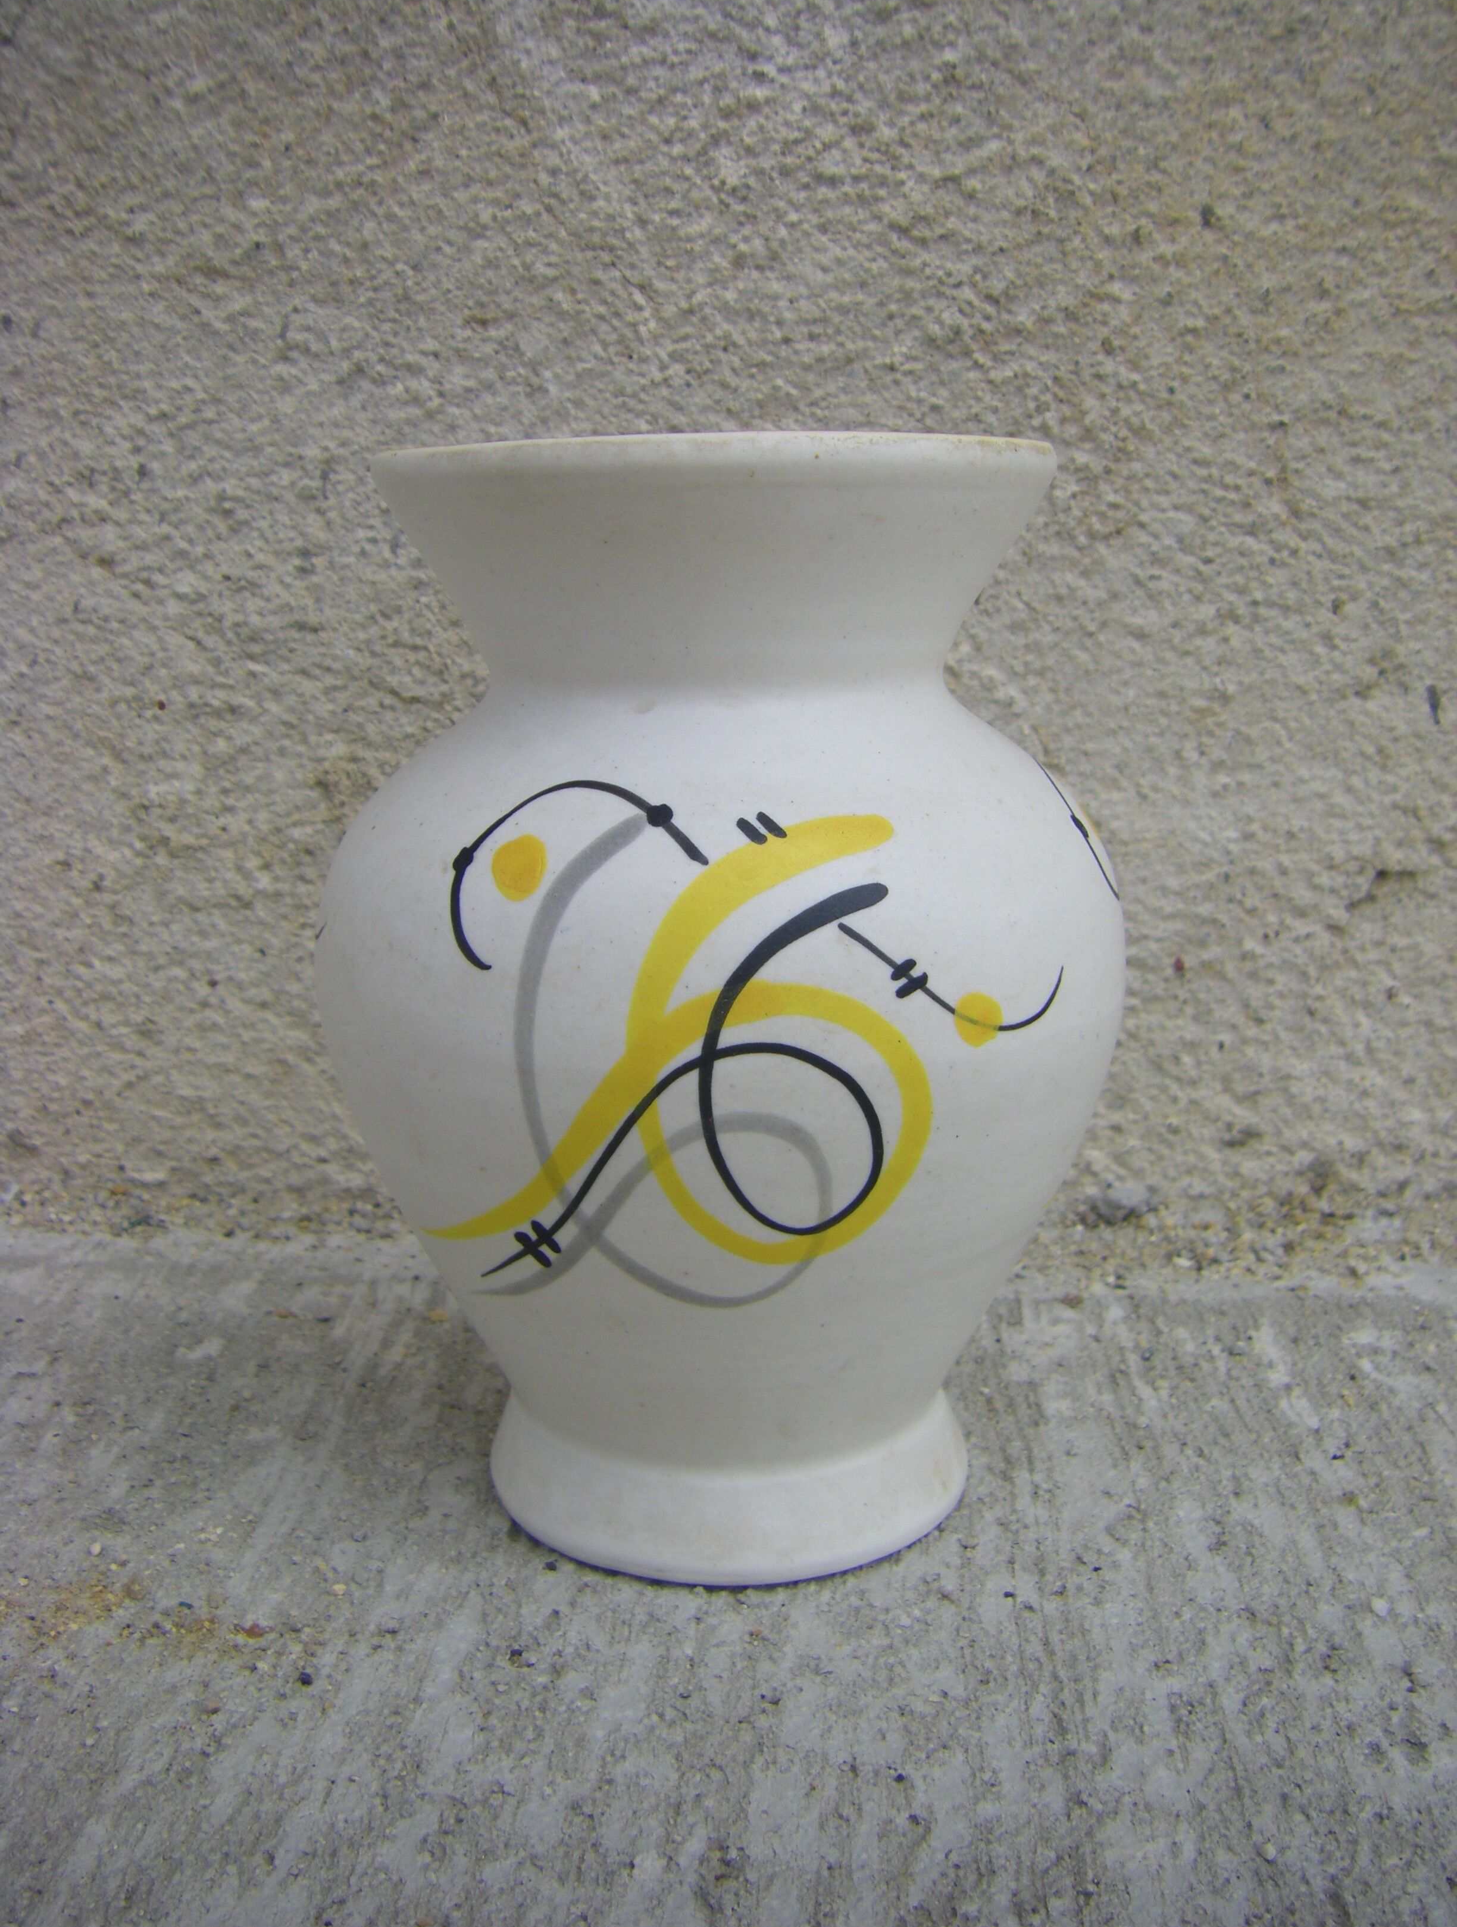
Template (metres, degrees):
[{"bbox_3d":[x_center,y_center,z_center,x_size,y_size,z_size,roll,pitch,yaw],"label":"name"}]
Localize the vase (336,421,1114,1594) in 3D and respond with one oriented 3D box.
[{"bbox_3d":[-0.001,0.004,0.389,0.143,0.190,0.143,-1,11,0],"label":"vase"}]

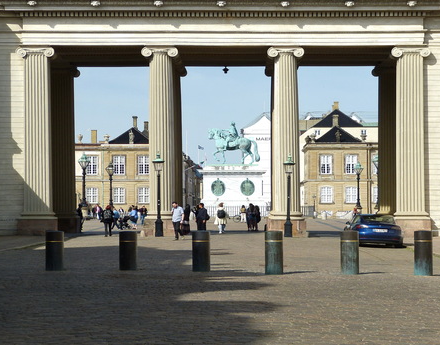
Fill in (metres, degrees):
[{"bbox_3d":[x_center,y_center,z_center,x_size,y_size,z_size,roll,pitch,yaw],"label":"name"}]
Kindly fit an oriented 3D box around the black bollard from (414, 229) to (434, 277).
[{"bbox_3d":[4.703,1.862,26.400,0.420,1.016,0.420,0,-2,1],"label":"black bollard"}]

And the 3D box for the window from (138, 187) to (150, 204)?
[{"bbox_3d":[-11.297,3.442,171.000,1.750,2.600,0.300,0,-2,1],"label":"window"}]

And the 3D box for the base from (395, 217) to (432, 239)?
[{"bbox_3d":[9.882,2.806,58.300,1.852,1.047,1.800,0,-2,1],"label":"base"}]

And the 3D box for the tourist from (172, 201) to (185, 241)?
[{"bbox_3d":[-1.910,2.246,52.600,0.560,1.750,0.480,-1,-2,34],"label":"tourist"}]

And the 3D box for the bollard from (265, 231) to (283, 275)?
[{"bbox_3d":[1.217,1.820,25.800,0.400,0.980,0.400,0,-2,1],"label":"bollard"}]

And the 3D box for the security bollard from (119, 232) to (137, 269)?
[{"bbox_3d":[-2.218,1.910,27.700,0.430,0.950,0.430,0,-2,1],"label":"security bollard"}]

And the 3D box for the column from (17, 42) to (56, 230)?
[{"bbox_3d":[-9.667,-1.660,60.600,2.080,9.950,2.000,0,-2,1],"label":"column"}]

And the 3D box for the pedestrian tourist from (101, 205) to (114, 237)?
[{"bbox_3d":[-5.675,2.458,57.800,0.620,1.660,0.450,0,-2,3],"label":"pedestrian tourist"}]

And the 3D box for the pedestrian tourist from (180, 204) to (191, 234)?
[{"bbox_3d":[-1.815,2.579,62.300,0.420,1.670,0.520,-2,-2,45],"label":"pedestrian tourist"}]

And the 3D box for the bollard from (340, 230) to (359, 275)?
[{"bbox_3d":[3.031,1.867,26.600,0.420,1.010,0.420,0,-2,1],"label":"bollard"}]

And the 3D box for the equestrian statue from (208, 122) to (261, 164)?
[{"bbox_3d":[1.586,-3.172,125.000,5.700,4.650,1.700,0,-2,1],"label":"equestrian statue"}]

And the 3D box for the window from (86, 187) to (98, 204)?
[{"bbox_3d":[-19.574,3.588,176.000,1.863,2.572,0.250,0,-2,1],"label":"window"}]

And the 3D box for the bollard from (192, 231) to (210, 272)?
[{"bbox_3d":[-0.434,1.853,26.800,0.420,0.938,0.420,0,-2,1],"label":"bollard"}]

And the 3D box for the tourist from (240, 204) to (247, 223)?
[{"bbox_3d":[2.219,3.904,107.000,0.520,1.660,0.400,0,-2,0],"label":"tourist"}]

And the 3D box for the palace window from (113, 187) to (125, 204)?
[{"bbox_3d":[-14.247,3.260,162.000,1.700,2.450,0.250,0,-2,1],"label":"palace window"}]

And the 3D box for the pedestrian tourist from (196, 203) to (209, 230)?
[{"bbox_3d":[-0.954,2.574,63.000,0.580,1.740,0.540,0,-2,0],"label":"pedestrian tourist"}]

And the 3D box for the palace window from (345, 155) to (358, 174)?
[{"bbox_3d":[19.130,-1.133,166.000,1.980,2.920,0.300,0,-2,1],"label":"palace window"}]

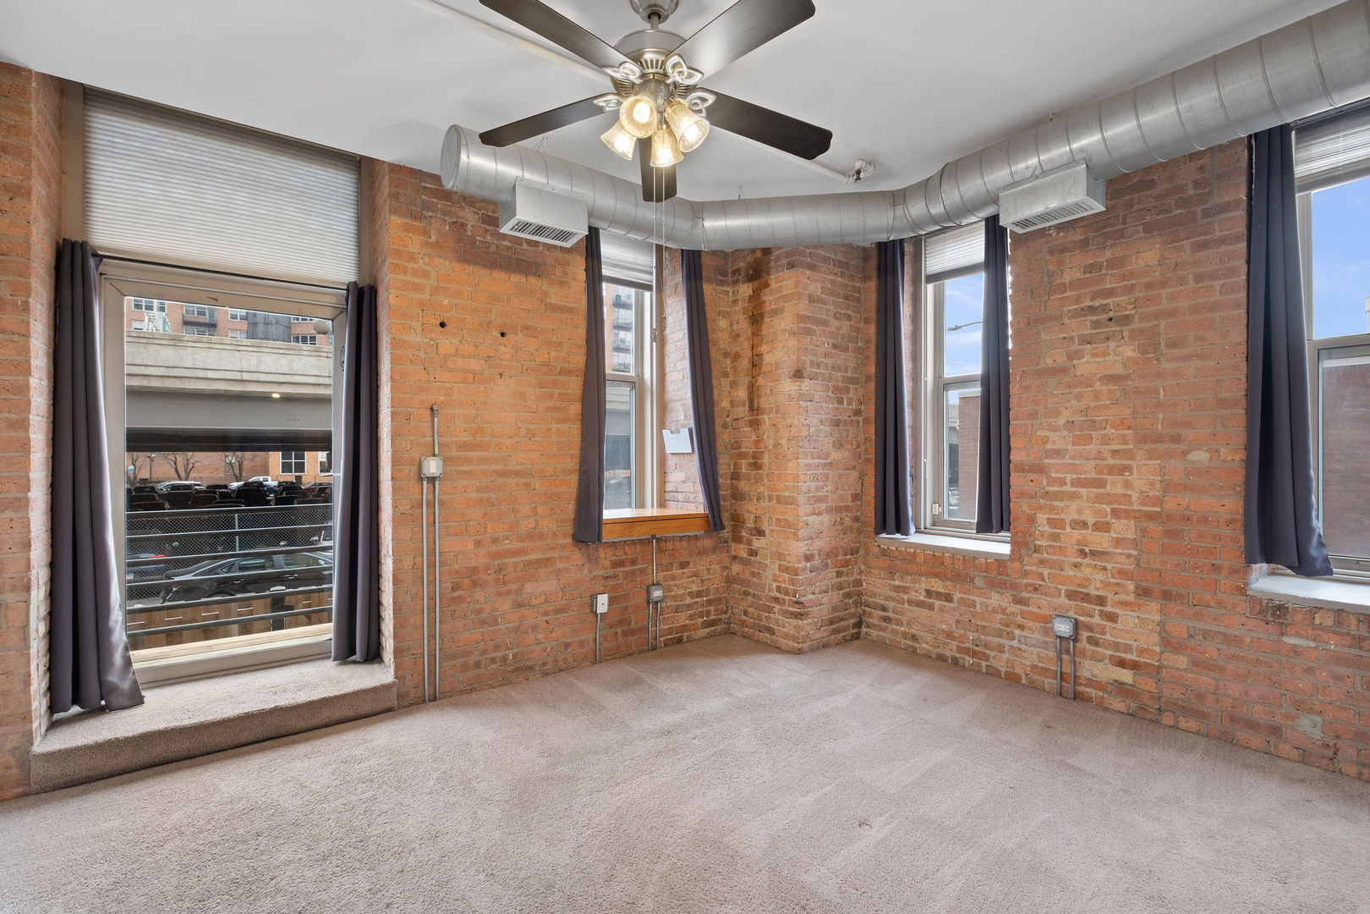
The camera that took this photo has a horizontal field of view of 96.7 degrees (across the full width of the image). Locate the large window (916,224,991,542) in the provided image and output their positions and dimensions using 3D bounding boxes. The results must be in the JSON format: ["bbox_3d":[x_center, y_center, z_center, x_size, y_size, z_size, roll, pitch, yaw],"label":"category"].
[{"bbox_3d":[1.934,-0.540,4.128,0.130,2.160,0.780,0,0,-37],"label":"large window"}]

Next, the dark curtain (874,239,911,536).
[{"bbox_3d":[1.430,-0.495,4.146,0.130,2.050,0.260,0,0,-37],"label":"dark curtain"}]

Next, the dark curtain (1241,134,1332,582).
[{"bbox_3d":[2.594,-0.480,2.619,0.140,1.960,0.260,0,0,-37],"label":"dark curtain"}]

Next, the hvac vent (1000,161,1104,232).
[{"bbox_3d":[1.582,-1.108,2.623,0.210,0.150,0.340,0,0,-37],"label":"hvac vent"}]

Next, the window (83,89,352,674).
[{"bbox_3d":[-2.296,-0.290,3.116,1.129,2.820,0.130,0,0,-36],"label":"window"}]

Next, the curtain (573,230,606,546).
[{"bbox_3d":[-0.588,-0.468,3.799,0.230,1.985,0.140,0,0,-36],"label":"curtain"}]

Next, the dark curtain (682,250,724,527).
[{"bbox_3d":[0.135,-0.486,4.337,0.290,2.030,0.140,0,0,-36],"label":"dark curtain"}]

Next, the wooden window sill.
[{"bbox_3d":[-0.330,0.464,4.250,0.940,0.117,0.500,0,0,-36],"label":"wooden window sill"}]

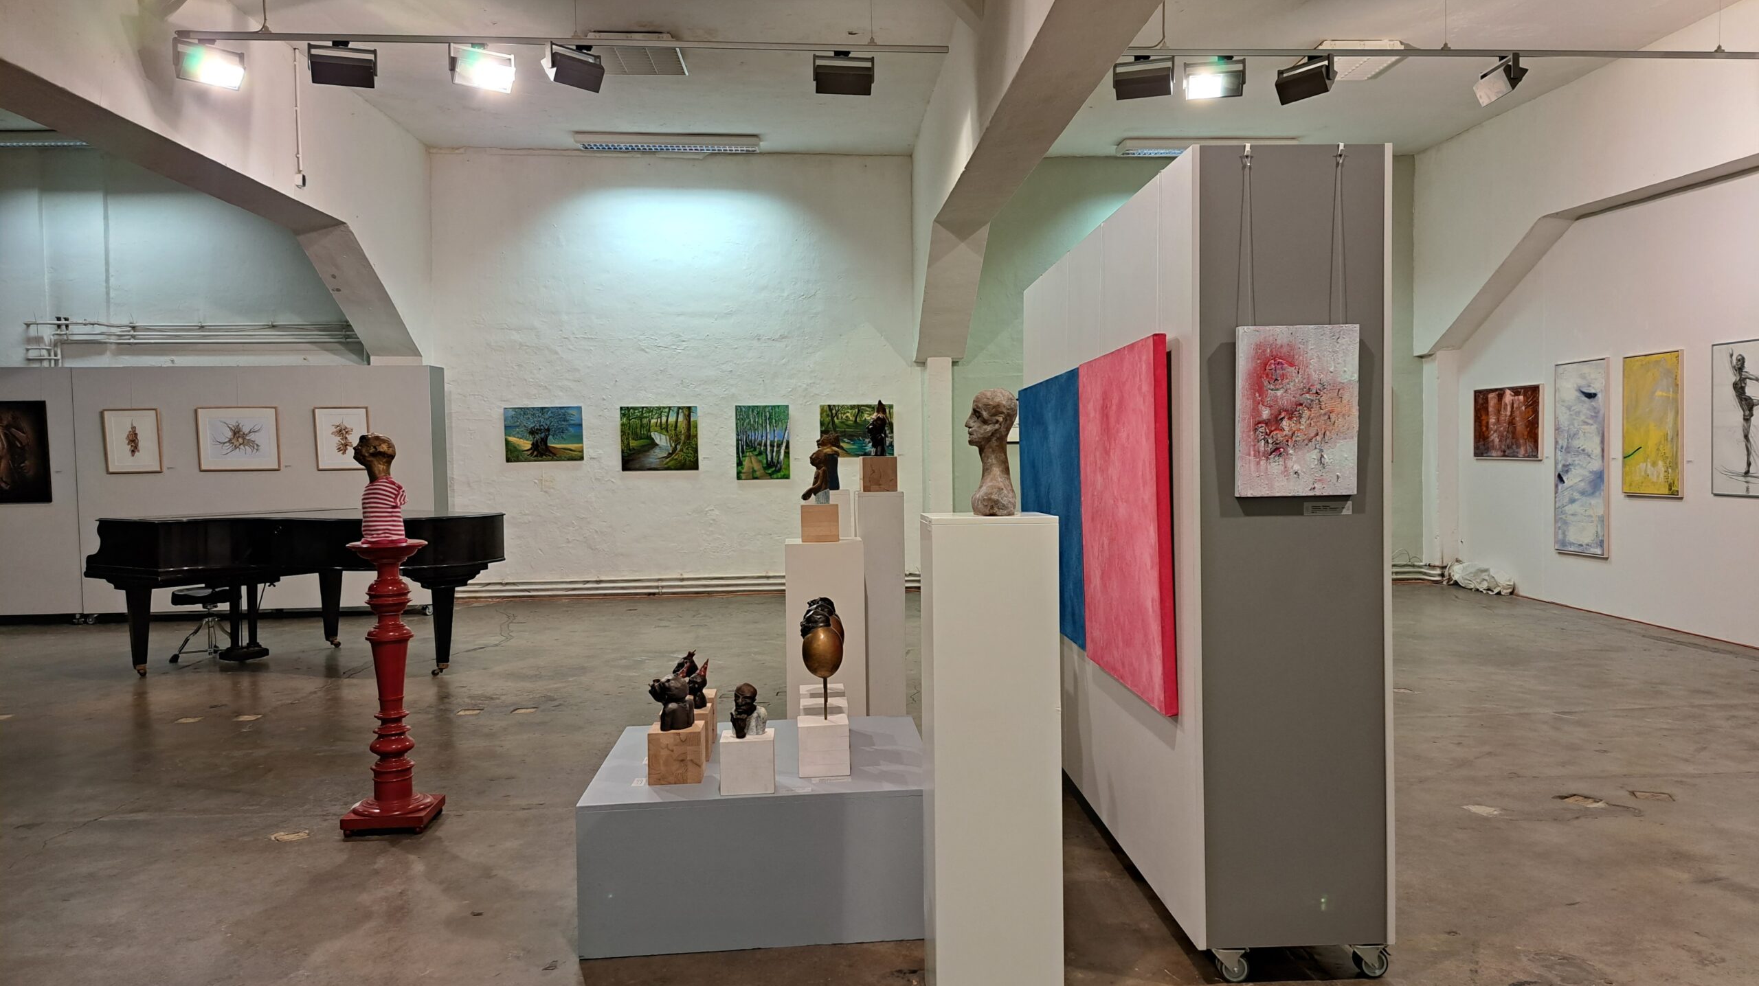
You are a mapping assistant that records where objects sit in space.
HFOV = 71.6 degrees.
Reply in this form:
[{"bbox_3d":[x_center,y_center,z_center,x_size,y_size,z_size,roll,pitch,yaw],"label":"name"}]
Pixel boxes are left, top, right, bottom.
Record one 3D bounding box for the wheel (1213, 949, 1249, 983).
[{"bbox_3d":[0.902,1.218,3.136,0.084,0.086,0.042,-1,2,0],"label":"wheel"}]

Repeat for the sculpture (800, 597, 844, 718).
[{"bbox_3d":[-0.170,0.509,3.641,0.130,0.345,0.125,-1,2,-11],"label":"sculpture"}]

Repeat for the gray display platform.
[{"bbox_3d":[-0.349,1.026,3.806,0.989,0.418,0.945,-1,2,-5],"label":"gray display platform"}]

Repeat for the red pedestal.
[{"bbox_3d":[-1.804,0.709,4.546,0.295,1.055,0.295,-1,2,-4],"label":"red pedestal"}]

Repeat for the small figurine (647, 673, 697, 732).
[{"bbox_3d":[-0.605,0.611,3.555,0.120,0.160,0.100,-2,2,-25],"label":"small figurine"}]

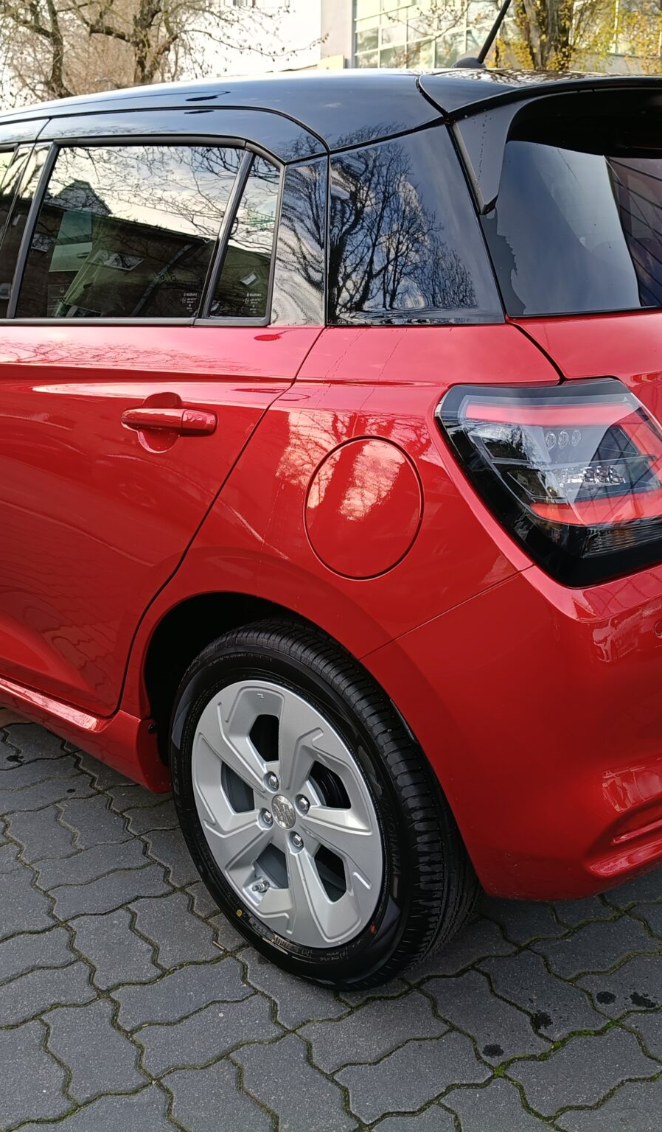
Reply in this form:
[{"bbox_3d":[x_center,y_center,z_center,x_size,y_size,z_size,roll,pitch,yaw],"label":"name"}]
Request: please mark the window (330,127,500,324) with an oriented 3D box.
[{"bbox_3d":[0.118,-0.486,1.619,0.309,0.303,0.060,6,-10,23],"label":"window"}]

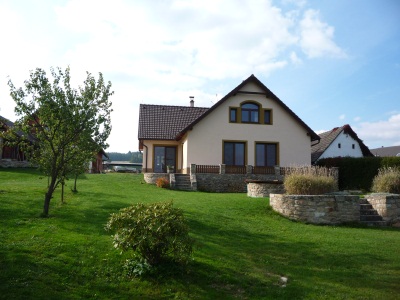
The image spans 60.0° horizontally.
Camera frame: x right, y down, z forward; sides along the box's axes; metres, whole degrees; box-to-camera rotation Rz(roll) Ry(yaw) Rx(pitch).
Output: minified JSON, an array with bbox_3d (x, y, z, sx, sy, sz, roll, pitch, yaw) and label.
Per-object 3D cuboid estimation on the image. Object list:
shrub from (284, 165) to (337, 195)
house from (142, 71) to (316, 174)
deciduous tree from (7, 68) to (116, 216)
[{"bbox_3d":[3.780,1.025,11.861,1.750,0.990,1.350,1,-4,0],"label":"shrub"},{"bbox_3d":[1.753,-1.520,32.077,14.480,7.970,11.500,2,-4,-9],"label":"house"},{"bbox_3d":[-3.959,-0.276,9.845,2.950,4.220,2.800,1,-4,0],"label":"deciduous tree"}]

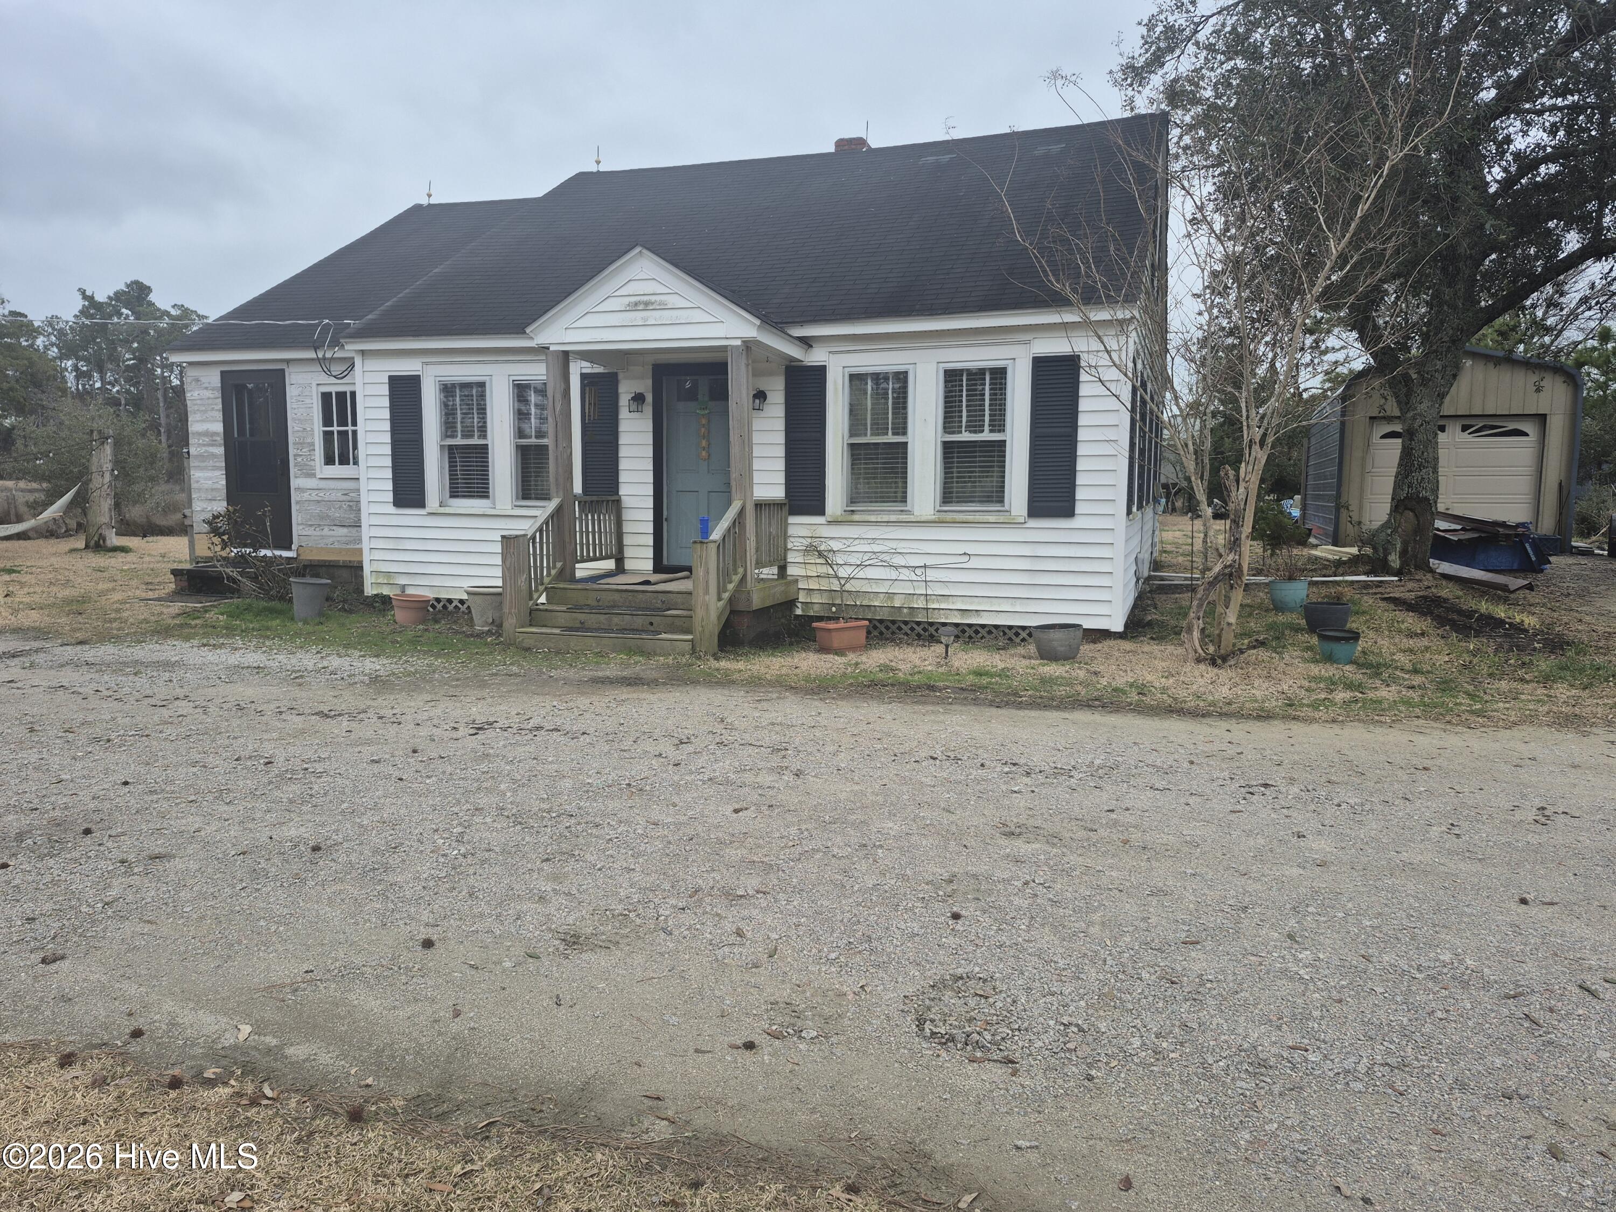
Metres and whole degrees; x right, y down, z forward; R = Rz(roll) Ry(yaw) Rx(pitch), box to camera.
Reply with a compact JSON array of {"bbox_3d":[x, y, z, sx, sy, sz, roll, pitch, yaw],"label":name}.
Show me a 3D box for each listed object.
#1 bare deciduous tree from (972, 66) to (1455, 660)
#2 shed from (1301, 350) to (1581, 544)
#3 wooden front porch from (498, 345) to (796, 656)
[{"bbox_3d":[3.564,-2.021,9.201,3.950,5.000,3.400,0,6,0],"label":"bare deciduous tree"},{"bbox_3d":[12.679,-3.165,22.124,3.850,3.600,6.200,3,7,19],"label":"shed"},{"bbox_3d":[-1.481,-1.088,10.550,2.320,2.770,1.981,3,7,19],"label":"wooden front porch"}]

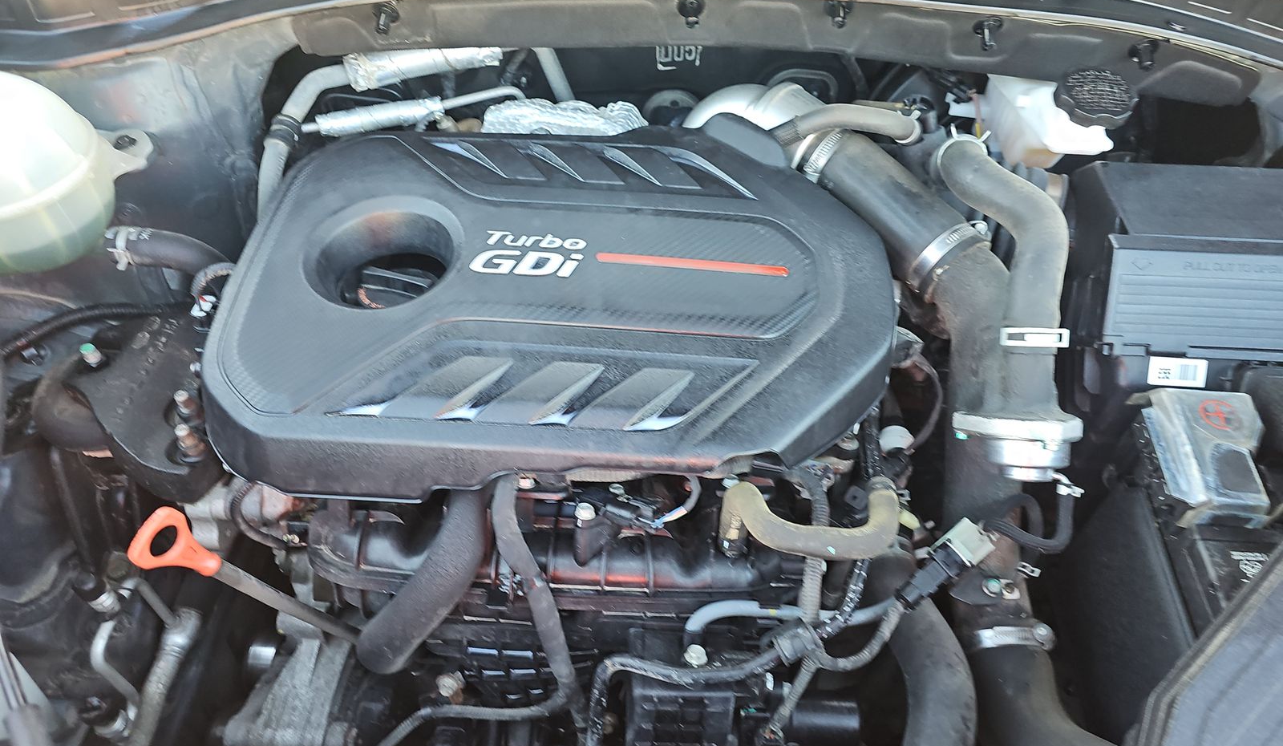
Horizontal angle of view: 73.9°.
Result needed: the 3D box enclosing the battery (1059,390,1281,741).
[{"bbox_3d":[0.514,0.176,0.727,0.245,0.200,0.190,3,52,0],"label":"battery"}]

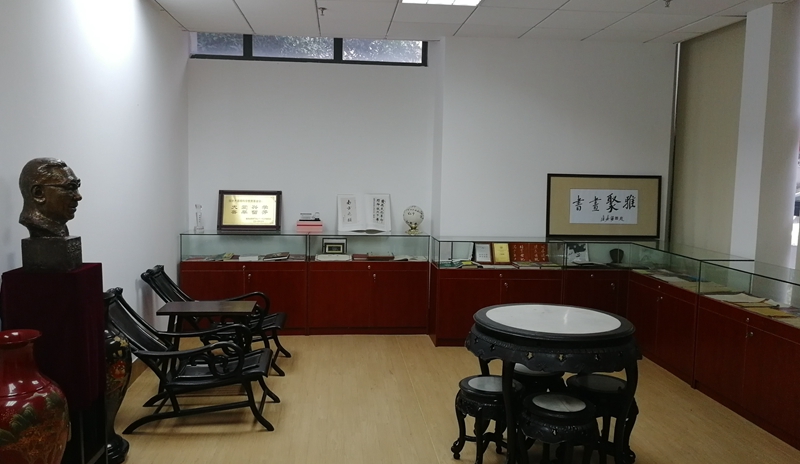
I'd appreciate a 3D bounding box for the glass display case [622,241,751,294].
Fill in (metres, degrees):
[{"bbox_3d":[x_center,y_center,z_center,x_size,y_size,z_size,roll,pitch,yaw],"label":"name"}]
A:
[{"bbox_3d":[2.201,0.264,4.818,0.400,0.236,1.050,0,6,-6],"label":"glass display case"}]

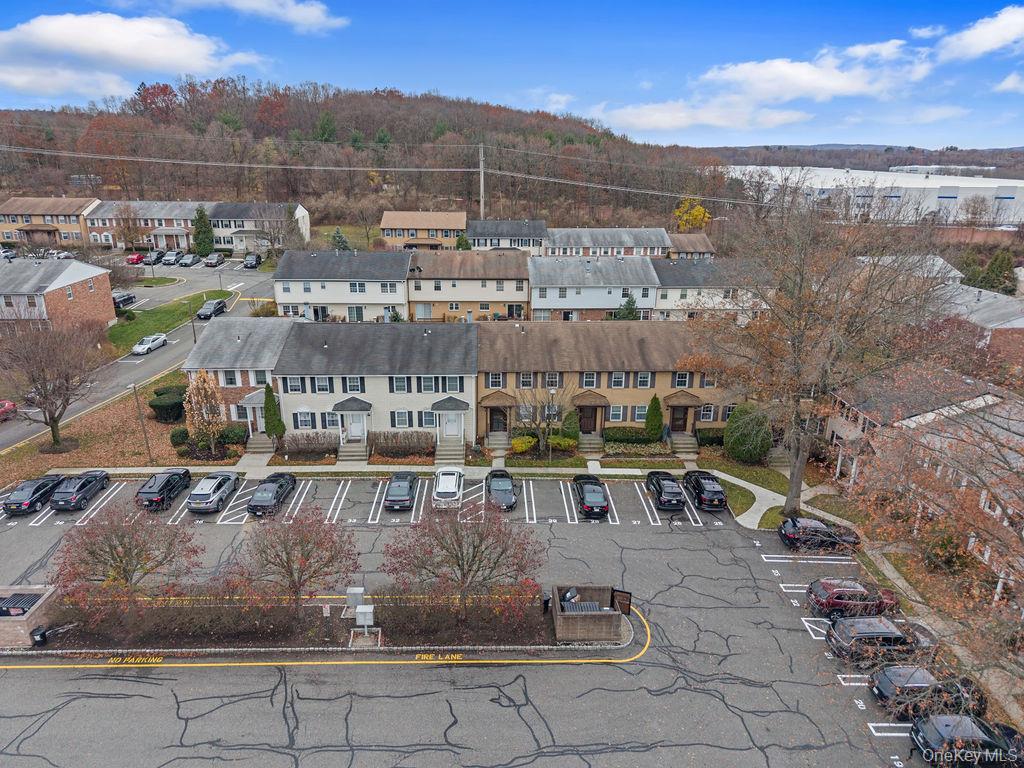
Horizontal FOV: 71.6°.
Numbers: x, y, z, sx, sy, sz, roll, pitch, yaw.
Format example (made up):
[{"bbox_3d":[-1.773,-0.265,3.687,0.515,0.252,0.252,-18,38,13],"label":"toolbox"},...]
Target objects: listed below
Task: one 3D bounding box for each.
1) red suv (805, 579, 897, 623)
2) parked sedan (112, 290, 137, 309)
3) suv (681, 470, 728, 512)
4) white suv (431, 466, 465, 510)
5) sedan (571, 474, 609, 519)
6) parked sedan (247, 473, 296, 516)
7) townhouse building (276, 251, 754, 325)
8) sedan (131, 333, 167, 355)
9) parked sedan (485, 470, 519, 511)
[{"bbox_3d":[18.405,11.428,38.233,4.600,1.660,1.860,1,20,1],"label":"red suv"},{"bbox_3d":[-48.489,-10.454,87.772,1.820,1.480,4.700,2,20,2],"label":"parked sedan"},{"bbox_3d":[13.012,6.867,47.848,1.900,1.720,4.800,0,20,-2],"label":"suv"},{"bbox_3d":[-4.261,6.744,47.760,1.840,1.670,4.620,0,20,-2],"label":"white suv"},{"bbox_3d":[5.504,7.419,48.800,1.810,1.460,4.800,0,20,-1],"label":"sedan"},{"bbox_3d":[-15.771,7.062,46.865,1.840,1.450,4.800,0,20,-2],"label":"parked sedan"},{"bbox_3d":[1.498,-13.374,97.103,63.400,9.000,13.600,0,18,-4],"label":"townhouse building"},{"bbox_3d":[-40.514,-4.512,79.410,1.740,1.330,4.400,5,21,9],"label":"sedan"},{"bbox_3d":[-0.679,7.142,49.288,1.810,1.450,4.600,-2,20,-7],"label":"parked sedan"}]

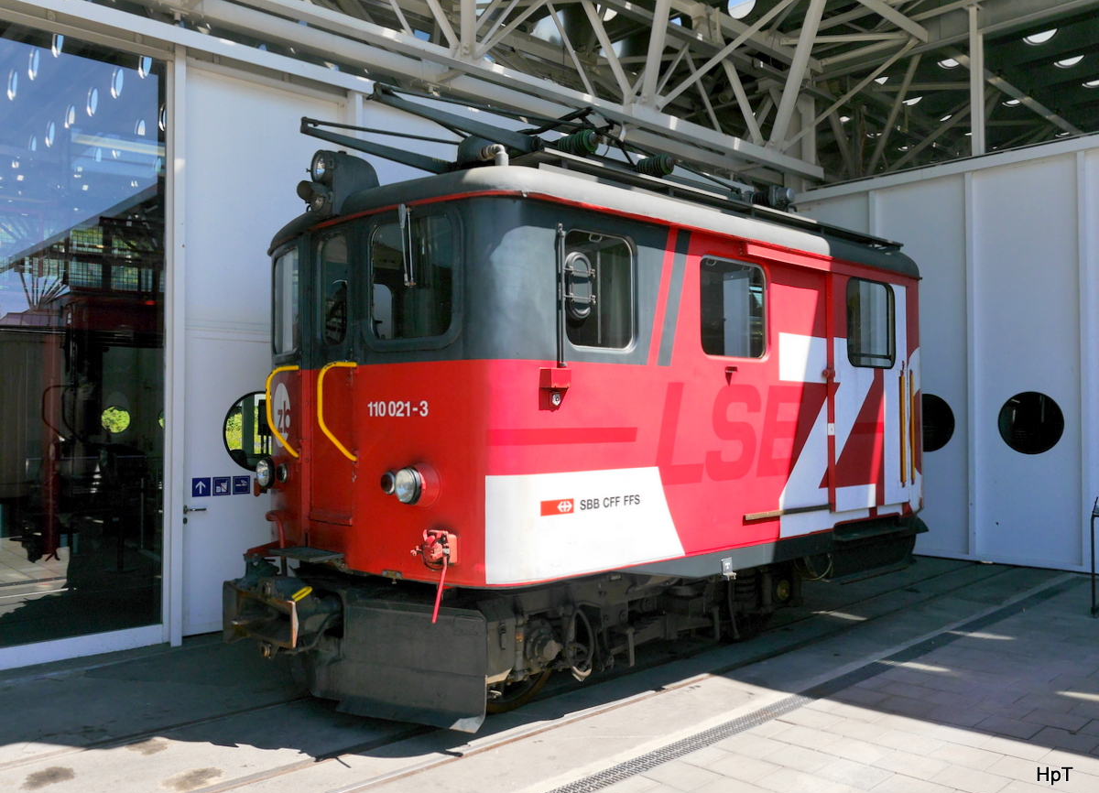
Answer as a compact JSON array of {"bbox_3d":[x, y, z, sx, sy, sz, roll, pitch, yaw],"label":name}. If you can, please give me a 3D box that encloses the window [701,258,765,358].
[{"bbox_3d":[1.131,-0.531,5.856,0.664,0.593,0.060,1,-1,-43],"label":"window"}]

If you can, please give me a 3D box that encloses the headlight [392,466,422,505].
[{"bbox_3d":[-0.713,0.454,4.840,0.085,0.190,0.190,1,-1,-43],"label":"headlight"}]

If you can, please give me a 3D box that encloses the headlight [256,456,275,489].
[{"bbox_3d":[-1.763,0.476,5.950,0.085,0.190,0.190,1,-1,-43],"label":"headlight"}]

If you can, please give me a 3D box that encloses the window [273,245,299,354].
[{"bbox_3d":[-1.647,-0.579,5.910,0.050,0.625,0.575,0,-1,-32],"label":"window"}]

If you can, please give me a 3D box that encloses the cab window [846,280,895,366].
[{"bbox_3d":[2.381,-0.535,7.040,0.719,0.641,0.060,1,-1,-43],"label":"cab window"}]

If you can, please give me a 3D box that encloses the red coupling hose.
[{"bbox_3d":[-0.592,0.892,4.773,0.160,0.455,0.200,1,-1,-43],"label":"red coupling hose"}]

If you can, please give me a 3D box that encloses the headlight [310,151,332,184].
[{"bbox_3d":[-1.272,-1.306,5.412,0.090,0.185,0.185,1,-1,-43],"label":"headlight"}]

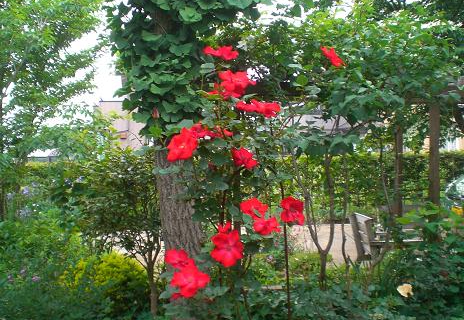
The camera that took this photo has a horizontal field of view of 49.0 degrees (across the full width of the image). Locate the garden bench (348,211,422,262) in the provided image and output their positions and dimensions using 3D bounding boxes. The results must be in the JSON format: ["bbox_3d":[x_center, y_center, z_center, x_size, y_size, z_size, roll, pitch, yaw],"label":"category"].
[{"bbox_3d":[1.800,1.040,6.100,0.620,0.860,1.250,0,-1,2],"label":"garden bench"}]

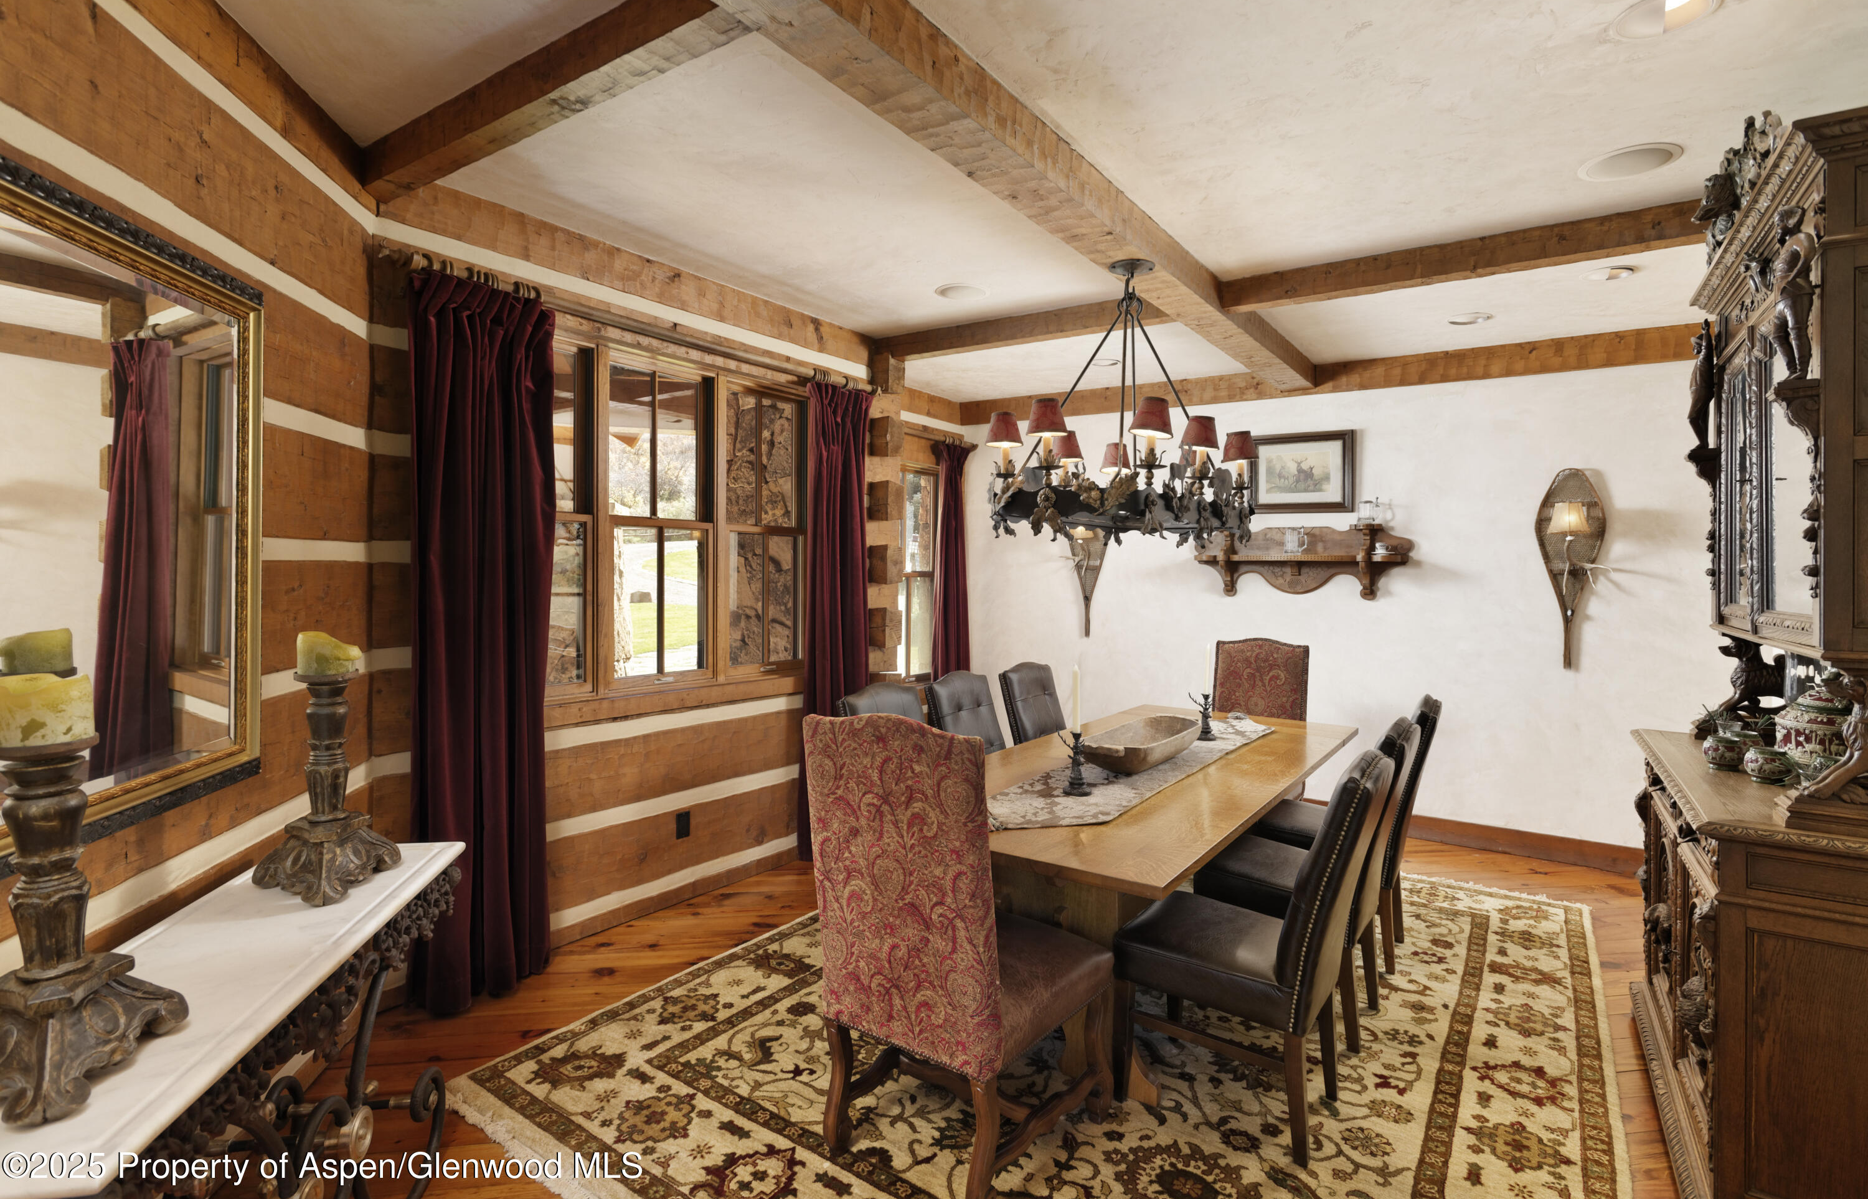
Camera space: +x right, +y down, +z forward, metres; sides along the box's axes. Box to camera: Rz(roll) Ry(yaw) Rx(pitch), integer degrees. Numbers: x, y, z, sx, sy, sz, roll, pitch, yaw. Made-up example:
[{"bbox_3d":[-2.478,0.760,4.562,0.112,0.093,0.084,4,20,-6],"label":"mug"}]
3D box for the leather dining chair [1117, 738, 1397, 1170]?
[{"bbox_3d":[0.889,0.894,2.461,0.650,1.020,0.470,2,2,35],"label":"leather dining chair"}]

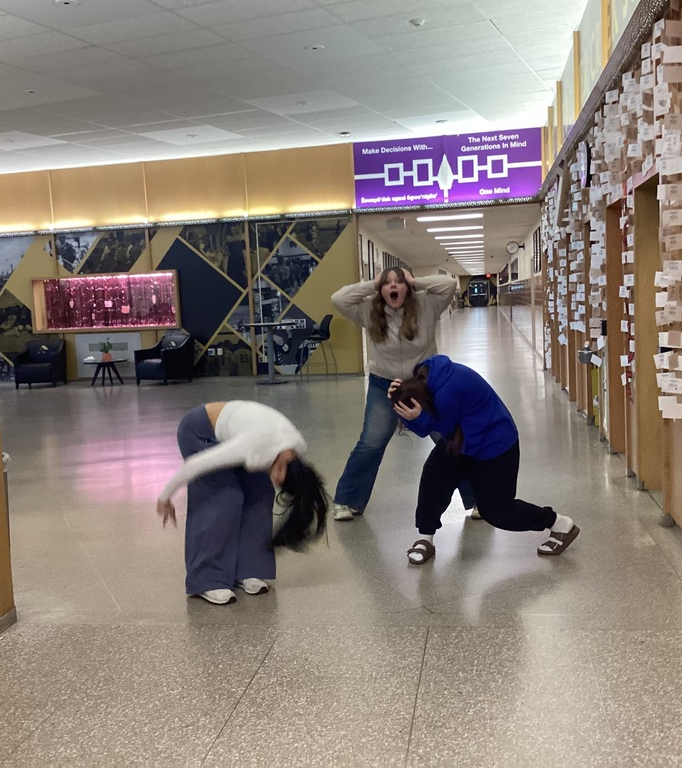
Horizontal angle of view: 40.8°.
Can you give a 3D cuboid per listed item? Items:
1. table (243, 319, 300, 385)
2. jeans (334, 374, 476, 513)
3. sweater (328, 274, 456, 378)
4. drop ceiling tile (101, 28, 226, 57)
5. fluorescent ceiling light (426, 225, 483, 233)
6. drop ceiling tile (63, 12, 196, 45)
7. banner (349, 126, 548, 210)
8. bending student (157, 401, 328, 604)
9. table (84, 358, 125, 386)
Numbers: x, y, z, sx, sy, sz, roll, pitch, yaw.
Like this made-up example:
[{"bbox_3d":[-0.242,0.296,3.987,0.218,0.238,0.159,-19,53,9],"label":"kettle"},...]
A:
[{"bbox_3d":[-1.201,-0.530,15.881,0.950,1.030,0.950,-2,5,9],"label":"table"},{"bbox_3d":[0.383,0.355,5.856,0.900,0.900,0.370,-2,5,4],"label":"jeans"},{"bbox_3d":[0.330,-0.355,5.756,0.750,0.640,0.340,-2,5,6],"label":"sweater"},{"bbox_3d":[-1.778,-3.439,9.248,1.215,0.020,0.605,0,6,22],"label":"drop ceiling tile"},{"bbox_3d":[2.450,-3.330,19.614,1.220,0.080,0.420,-2,5,9],"label":"fluorescent ceiling light"},{"bbox_3d":[-1.966,-3.339,8.612,1.210,0.020,0.605,0,6,22],"label":"drop ceiling tile"},{"bbox_3d":[1.788,-3.616,15.514,3.155,1.138,0.030,-1,6,13],"label":"banner"},{"bbox_3d":[-0.463,0.540,4.333,0.720,0.924,0.500,-1,6,19],"label":"bending student"},{"bbox_3d":[-4.296,-0.202,16.723,0.750,0.440,0.750,-4,6,-14],"label":"table"}]

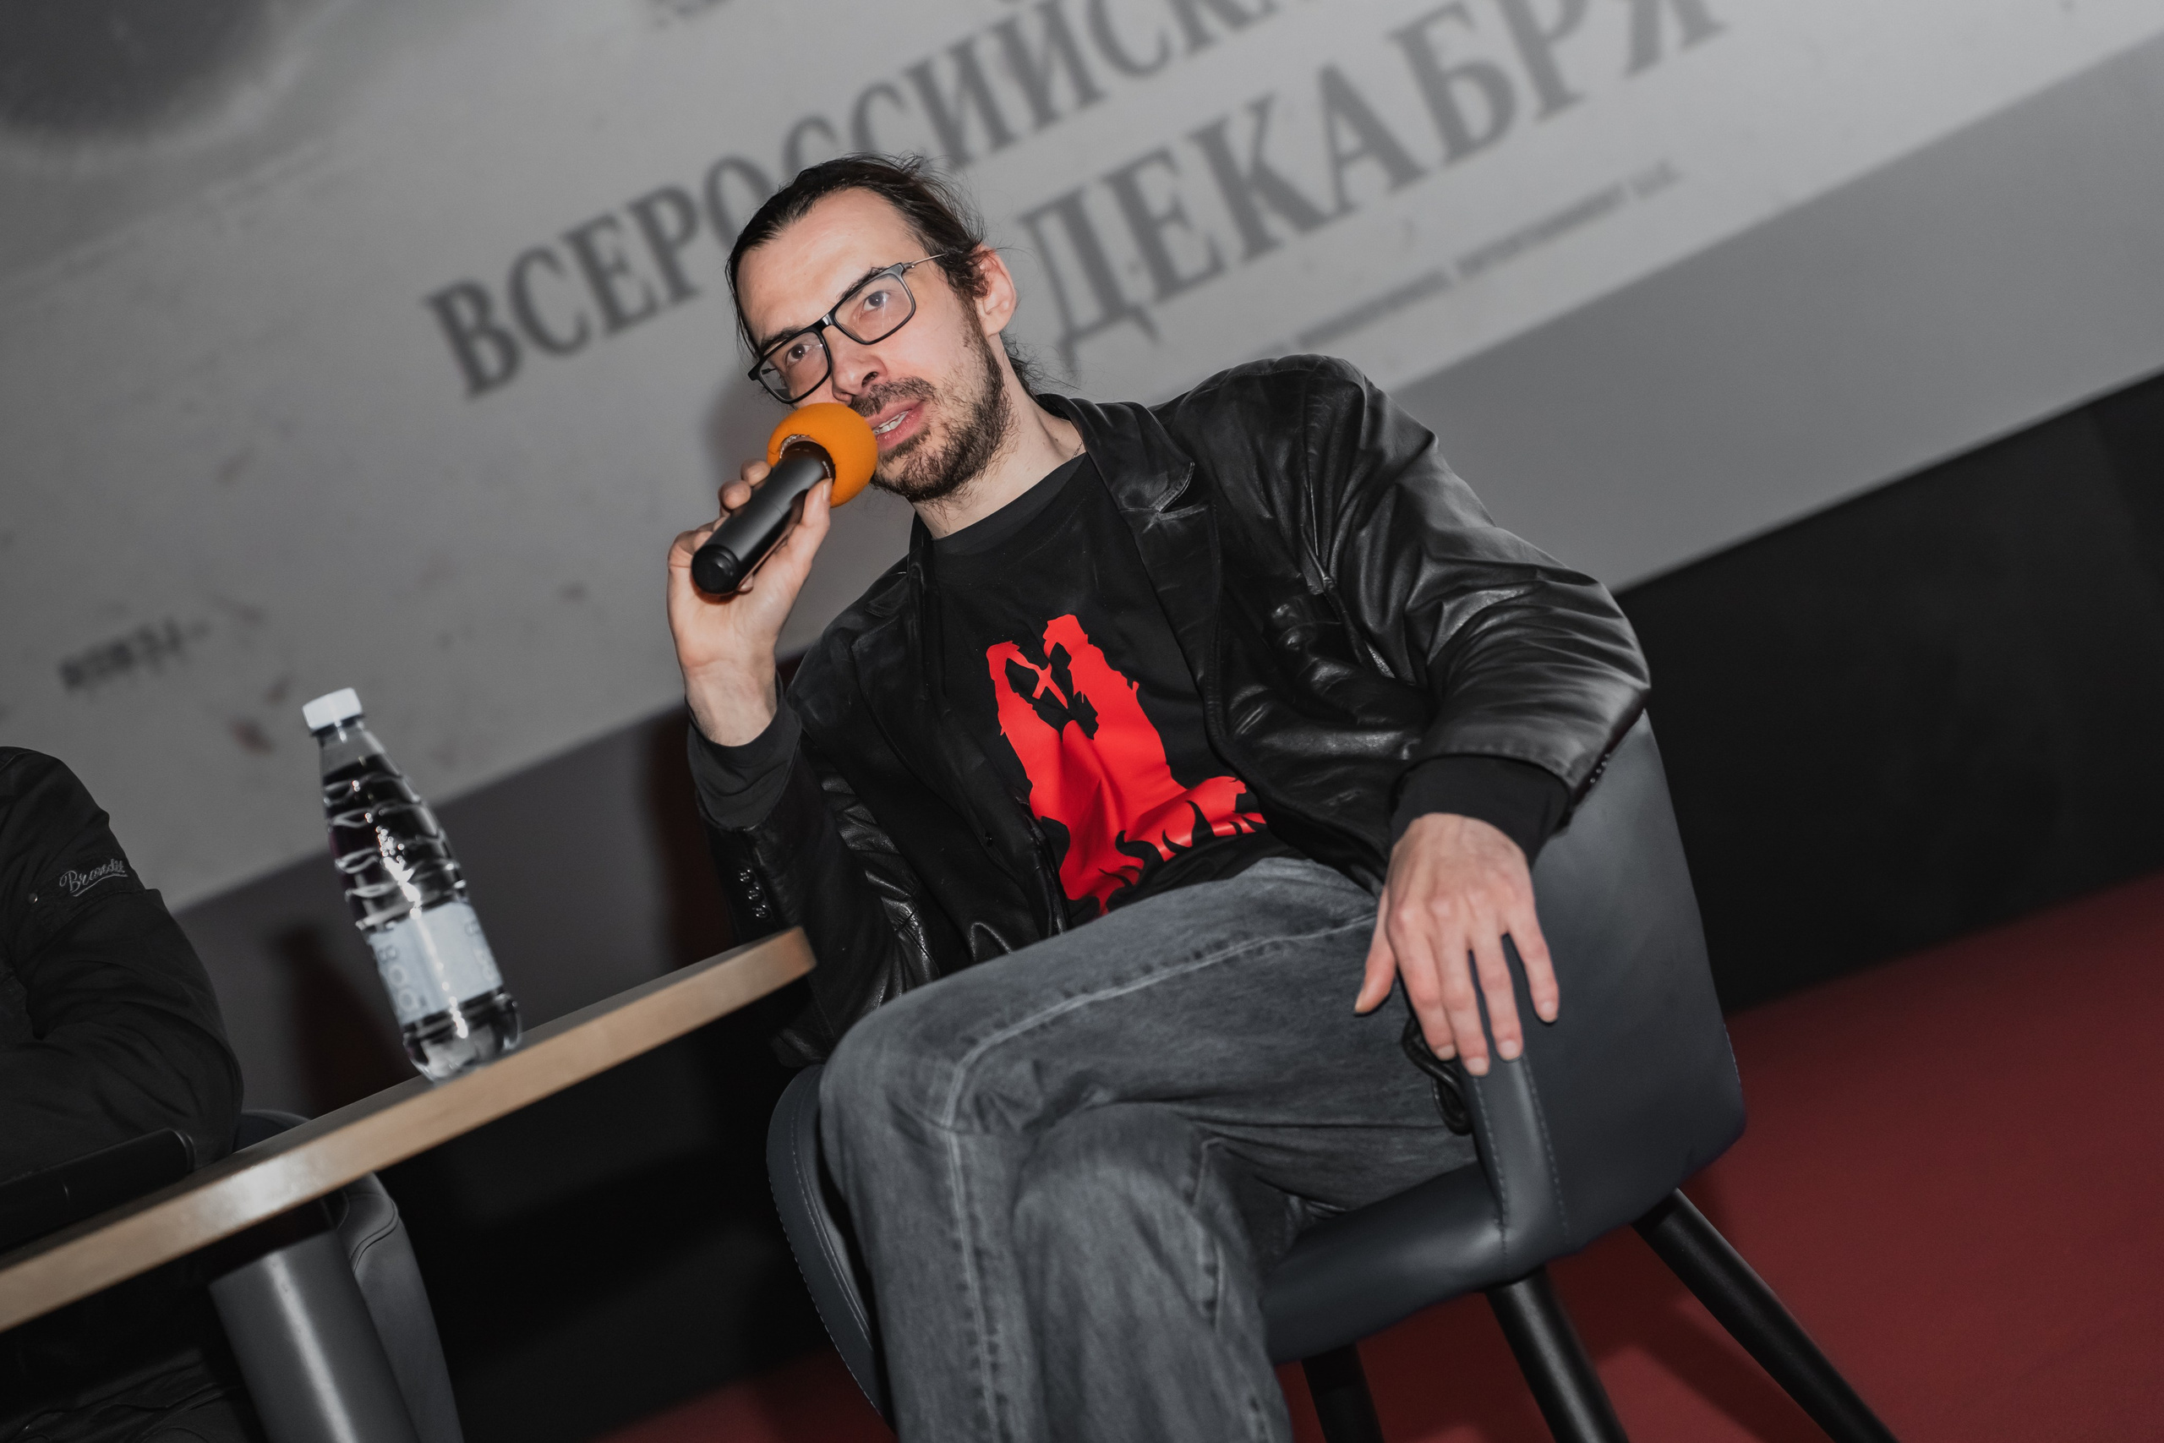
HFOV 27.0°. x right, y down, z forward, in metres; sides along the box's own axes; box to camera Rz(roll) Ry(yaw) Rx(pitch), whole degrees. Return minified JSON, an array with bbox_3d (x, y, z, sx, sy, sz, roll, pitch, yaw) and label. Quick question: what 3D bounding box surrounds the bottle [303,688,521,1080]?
[{"bbox_3d":[-0.375,0.088,2.490,0.065,0.222,0.065,-22,0,-9],"label":"bottle"}]

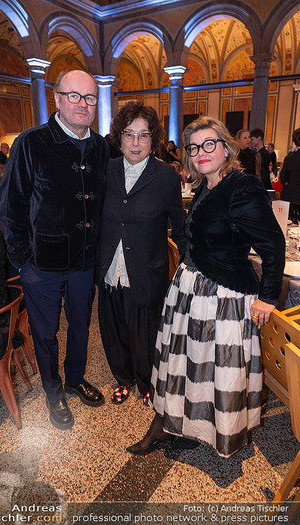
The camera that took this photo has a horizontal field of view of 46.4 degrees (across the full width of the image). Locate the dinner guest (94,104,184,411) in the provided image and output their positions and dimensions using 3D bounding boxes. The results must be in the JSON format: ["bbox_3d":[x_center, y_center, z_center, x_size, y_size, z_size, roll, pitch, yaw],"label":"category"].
[{"bbox_3d":[-0.050,0.032,1.905,0.520,1.670,0.360,4,17,13],"label":"dinner guest"}]

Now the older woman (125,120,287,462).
[{"bbox_3d":[0.246,0.175,1.588,0.560,1.570,0.620,15,22,43],"label":"older woman"}]

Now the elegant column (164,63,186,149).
[{"bbox_3d":[0.796,-4.071,11.417,0.560,4.200,0.560,7,18,23],"label":"elegant column"}]

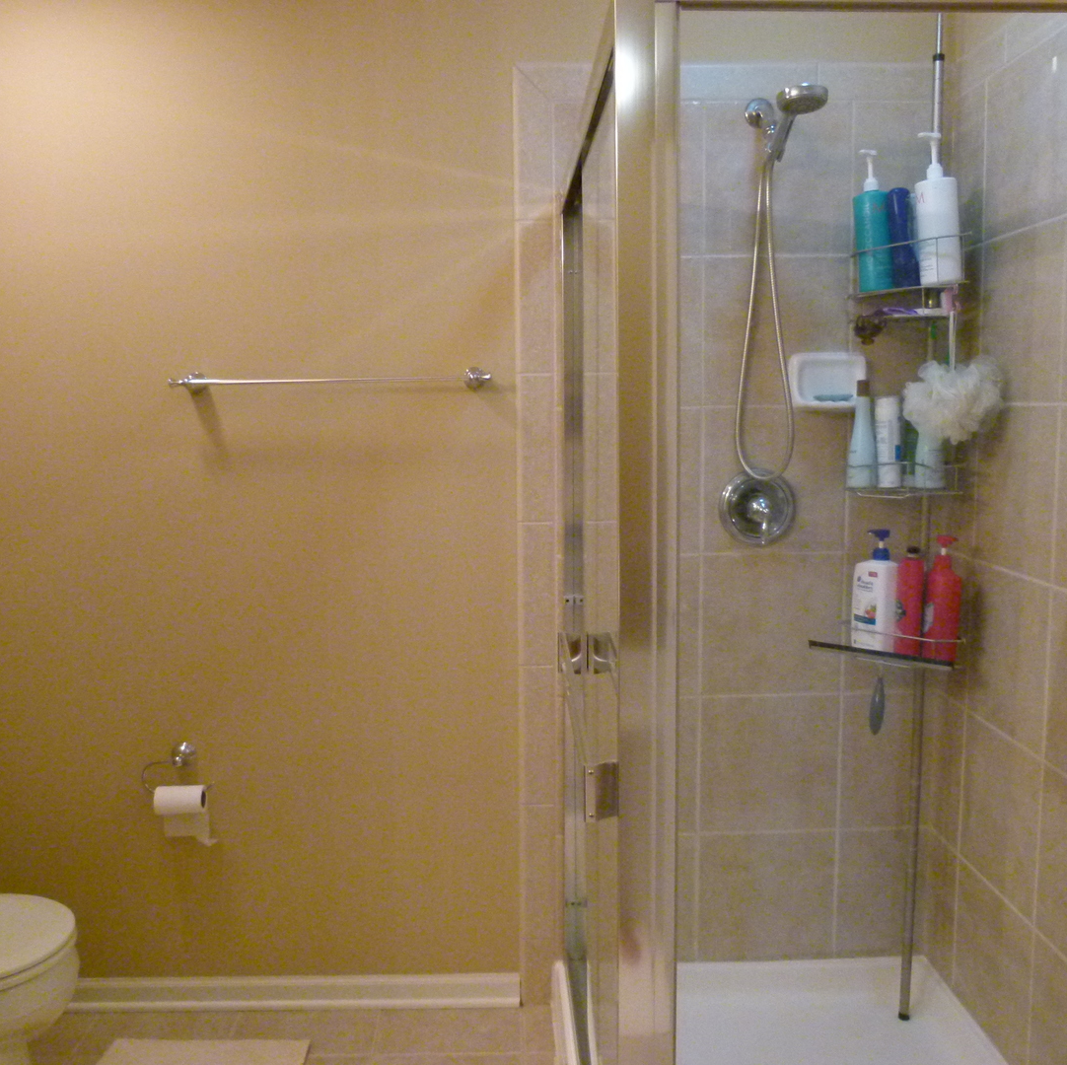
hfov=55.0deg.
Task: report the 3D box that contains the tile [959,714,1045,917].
[{"bbox_3d":[0.965,0.576,2.120,0.010,0.329,0.326,-1,7,-2],"label":"tile"}]

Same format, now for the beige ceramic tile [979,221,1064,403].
[{"bbox_3d":[0.952,-0.416,2.002,0.010,0.329,0.326,-1,7,-2],"label":"beige ceramic tile"}]

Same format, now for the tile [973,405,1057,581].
[{"bbox_3d":[0.935,-0.083,1.997,0.010,0.323,0.318,-1,7,-1],"label":"tile"}]

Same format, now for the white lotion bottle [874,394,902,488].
[{"bbox_3d":[0.744,-0.190,2.150,0.047,0.192,0.047,-2,8,25],"label":"white lotion bottle"}]

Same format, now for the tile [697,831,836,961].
[{"bbox_3d":[0.560,0.871,2.457,0.326,0.320,0.010,-1,7,-2],"label":"tile"}]

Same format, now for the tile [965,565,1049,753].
[{"bbox_3d":[0.939,0.241,2.035,0.010,0.323,0.318,-1,7,-1],"label":"tile"}]

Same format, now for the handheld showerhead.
[{"bbox_3d":[0.505,-0.795,1.984,0.097,0.070,0.190,-2,-20,-10],"label":"handheld showerhead"}]

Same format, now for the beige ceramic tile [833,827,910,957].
[{"bbox_3d":[0.819,0.851,2.423,0.208,0.317,0.010,-1,7,-1],"label":"beige ceramic tile"}]

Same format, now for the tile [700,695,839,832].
[{"bbox_3d":[0.550,0.538,2.380,0.325,0.325,0.012,-1,7,-2],"label":"tile"}]

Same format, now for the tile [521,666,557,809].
[{"bbox_3d":[0.010,0.466,2.346,0.079,0.323,0.010,-1,7,-1],"label":"tile"}]

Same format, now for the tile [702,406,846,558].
[{"bbox_3d":[0.541,-0.113,2.302,0.325,0.325,0.012,-1,7,-2],"label":"tile"}]

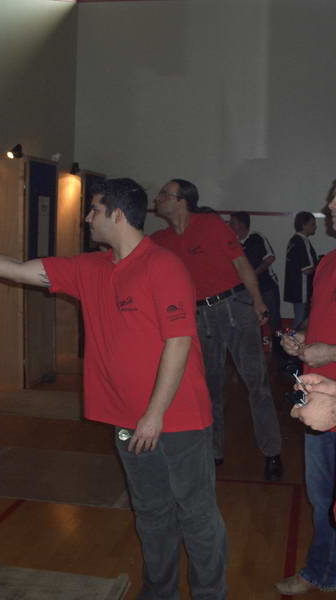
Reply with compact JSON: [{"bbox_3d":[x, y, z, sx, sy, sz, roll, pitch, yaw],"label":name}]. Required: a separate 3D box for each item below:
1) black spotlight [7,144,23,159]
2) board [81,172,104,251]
[{"bbox_3d":[-1.439,-1.392,7.151,0.090,0.110,0.160,7,31,40],"label":"black spotlight"},{"bbox_3d":[-0.945,-1.044,9.451,0.040,1.030,0.860,3,6,10],"label":"board"}]

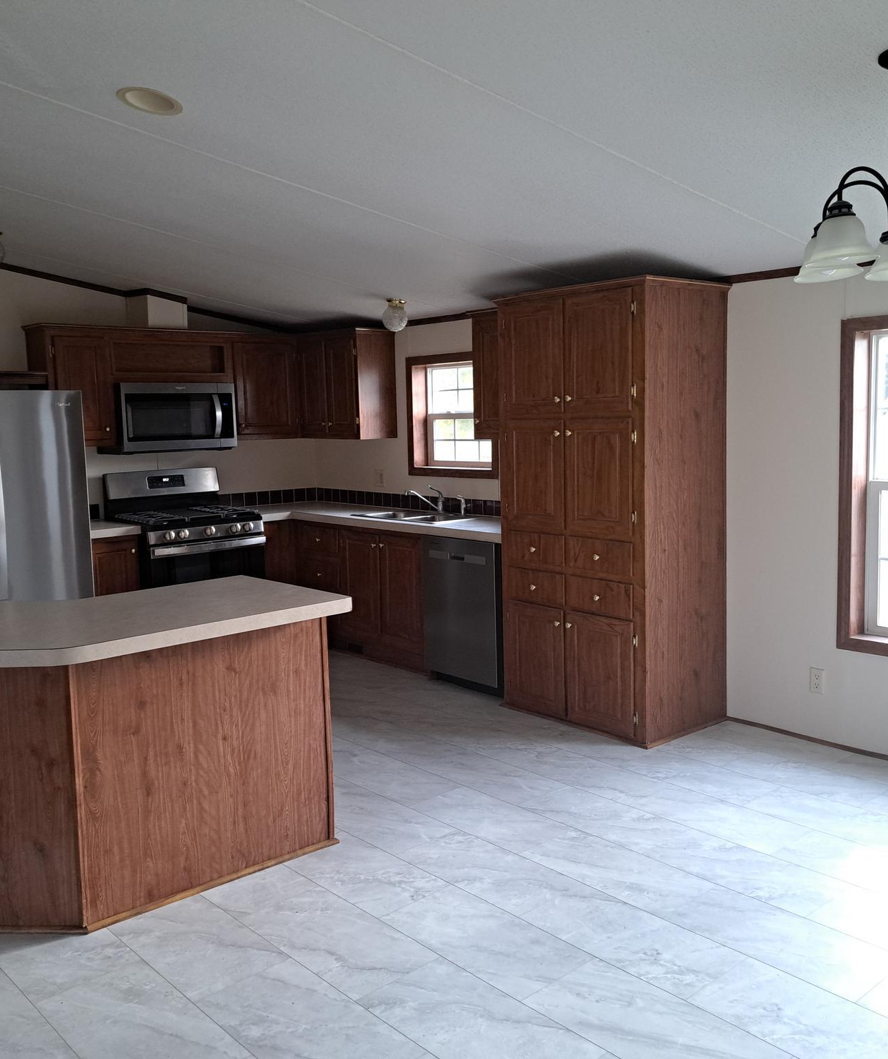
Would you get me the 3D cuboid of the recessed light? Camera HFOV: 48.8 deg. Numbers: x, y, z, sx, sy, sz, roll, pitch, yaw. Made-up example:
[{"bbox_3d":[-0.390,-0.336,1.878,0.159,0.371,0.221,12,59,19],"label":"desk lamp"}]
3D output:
[{"bbox_3d":[-0.948,-1.372,3.154,0.205,0.040,0.205,5,1,-42],"label":"recessed light"}]

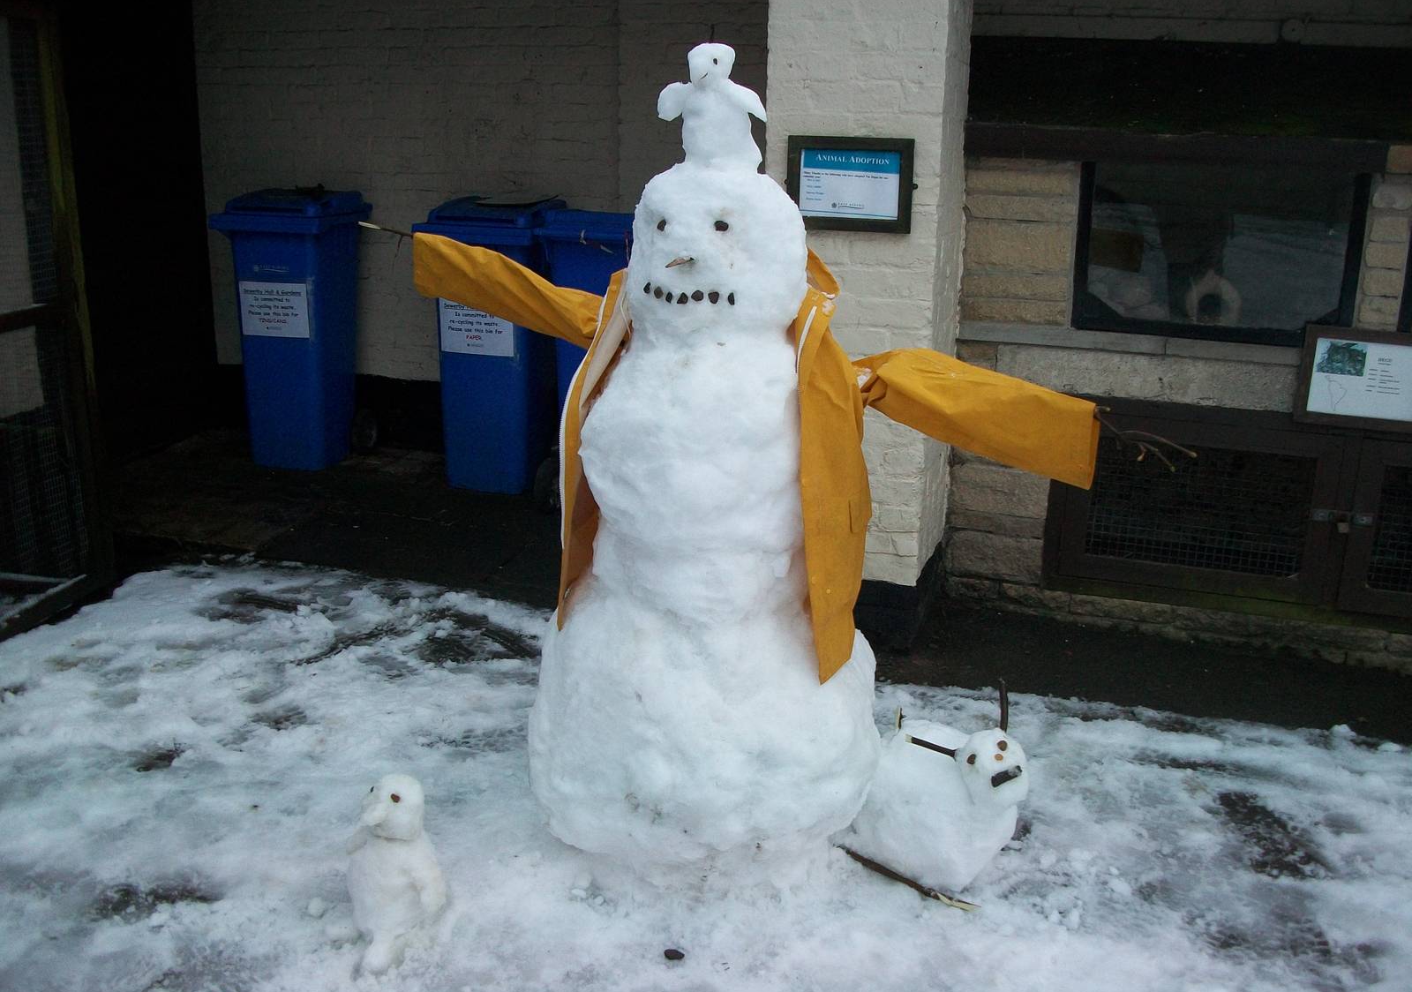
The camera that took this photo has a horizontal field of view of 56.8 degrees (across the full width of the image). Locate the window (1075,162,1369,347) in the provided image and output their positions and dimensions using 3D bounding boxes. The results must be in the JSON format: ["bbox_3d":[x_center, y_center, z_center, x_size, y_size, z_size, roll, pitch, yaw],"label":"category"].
[{"bbox_3d":[1.328,-0.626,3.393,0.689,0.440,0.080,6,16,16],"label":"window"}]

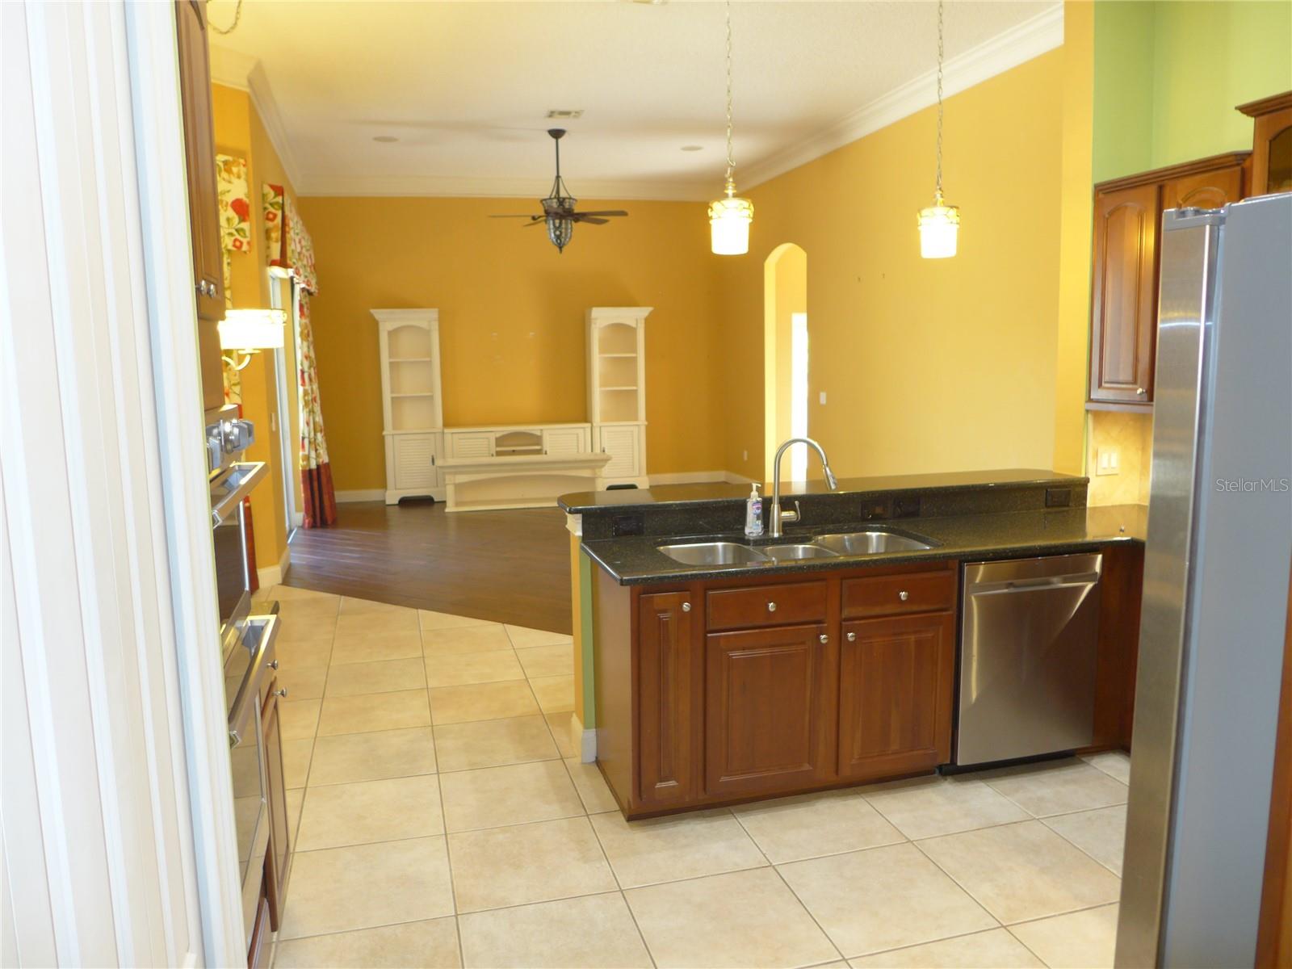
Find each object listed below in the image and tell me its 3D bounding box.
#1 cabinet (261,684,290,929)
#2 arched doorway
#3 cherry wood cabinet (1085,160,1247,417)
[{"bbox_3d":[-1.307,0.905,2.556,0.500,0.640,0.410,-3,8,-16],"label":"cabinet"},{"bbox_3d":[1.582,-1.201,9.818,0.166,2.766,1.130,-3,8,-16],"label":"arched doorway"},{"bbox_3d":[2.351,-0.833,3.900,0.361,1.005,0.707,-3,8,-16],"label":"cherry wood cabinet"}]

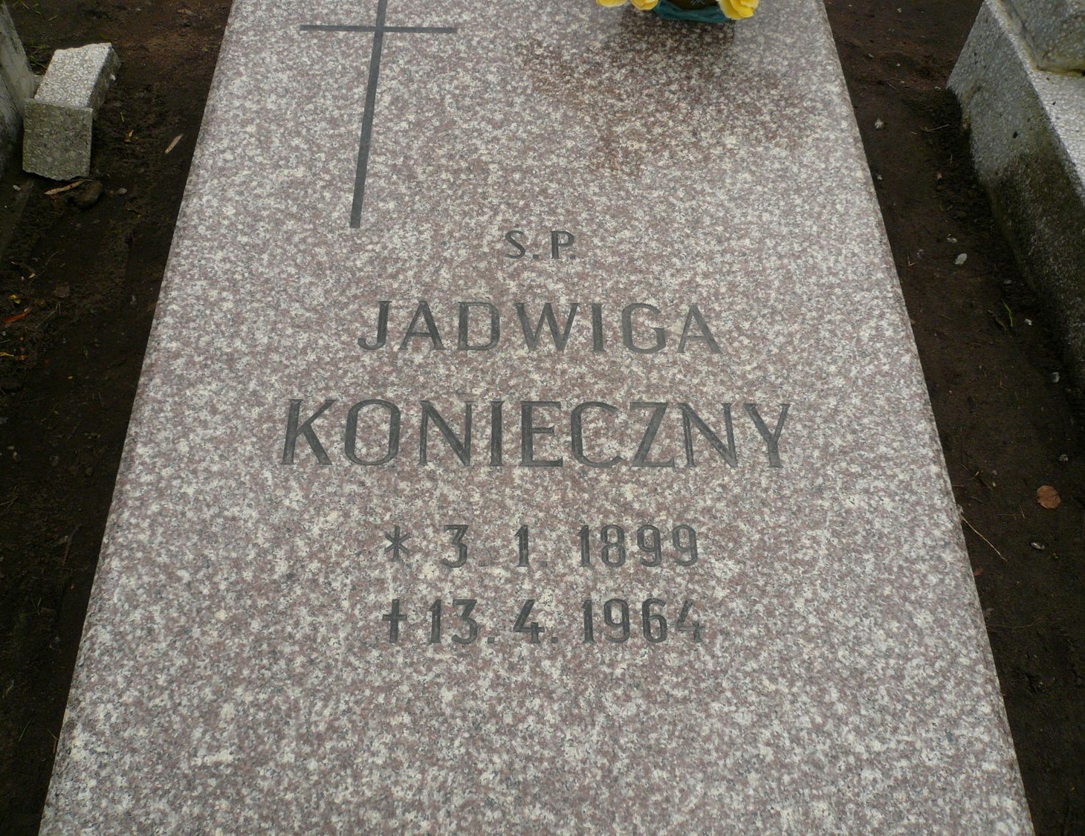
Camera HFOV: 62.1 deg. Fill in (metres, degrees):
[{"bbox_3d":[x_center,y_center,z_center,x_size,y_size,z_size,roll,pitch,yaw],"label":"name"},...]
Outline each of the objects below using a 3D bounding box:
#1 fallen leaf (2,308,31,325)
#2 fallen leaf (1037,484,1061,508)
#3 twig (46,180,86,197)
[{"bbox_3d":[-0.801,-0.156,1.375,0.042,0.008,0.012,-30,64,-16],"label":"fallen leaf"},{"bbox_3d":[0.685,0.107,1.222,0.031,0.005,0.036,-26,63,-15],"label":"fallen leaf"},{"bbox_3d":[-0.903,-0.435,1.701,0.076,0.014,0.012,-12,57,-8],"label":"twig"}]

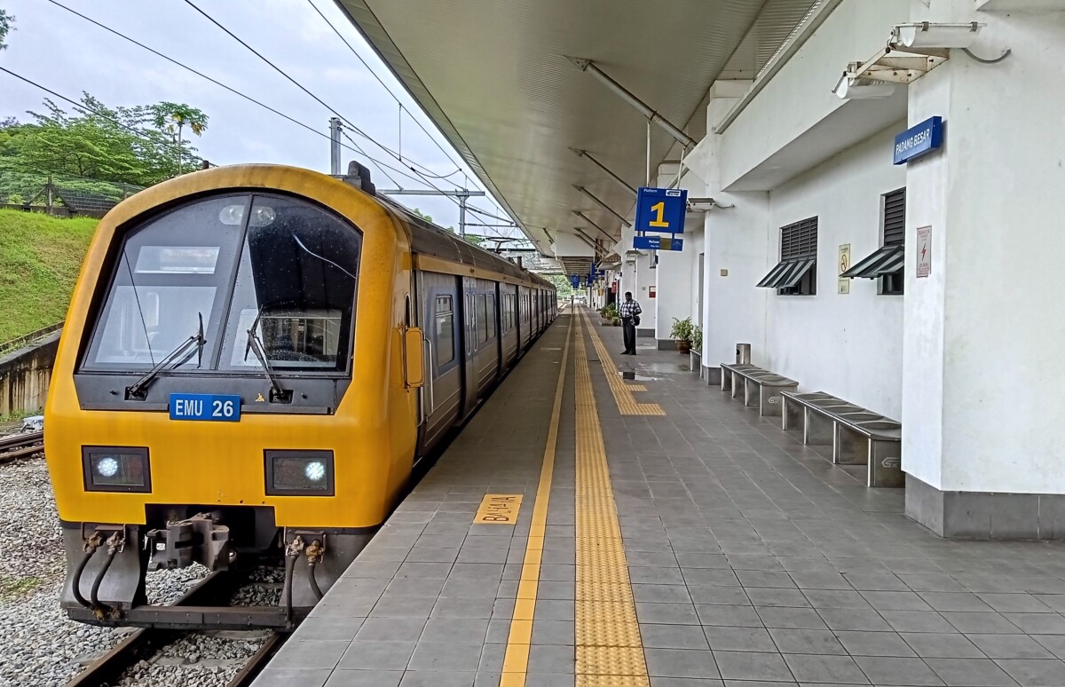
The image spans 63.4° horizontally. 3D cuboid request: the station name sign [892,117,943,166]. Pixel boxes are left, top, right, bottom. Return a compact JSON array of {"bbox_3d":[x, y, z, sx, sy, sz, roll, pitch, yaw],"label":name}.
[{"bbox_3d":[2.666,-1.399,5.973,0.065,0.205,0.670,0,3,3],"label":"station name sign"}]

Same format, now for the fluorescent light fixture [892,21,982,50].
[{"bbox_3d":[2.484,-1.881,5.240,0.450,0.150,0.280,0,19,3],"label":"fluorescent light fixture"}]

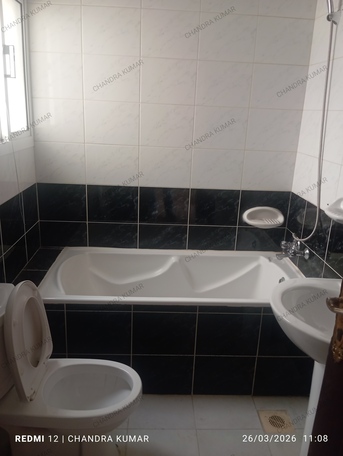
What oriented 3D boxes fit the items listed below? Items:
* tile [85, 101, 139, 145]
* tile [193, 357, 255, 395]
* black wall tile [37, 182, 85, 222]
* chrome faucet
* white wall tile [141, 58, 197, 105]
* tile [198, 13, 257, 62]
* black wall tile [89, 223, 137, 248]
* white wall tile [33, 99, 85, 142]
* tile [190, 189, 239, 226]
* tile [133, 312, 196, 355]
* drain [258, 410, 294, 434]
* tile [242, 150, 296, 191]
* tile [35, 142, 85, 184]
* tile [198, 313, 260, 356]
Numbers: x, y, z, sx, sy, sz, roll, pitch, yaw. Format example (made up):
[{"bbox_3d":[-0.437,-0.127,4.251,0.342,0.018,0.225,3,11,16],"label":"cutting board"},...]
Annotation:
[{"bbox_3d":[-0.358,-0.633,2.234,0.330,0.250,0.012,2,16,-3],"label":"tile"},{"bbox_3d":[0.284,0.791,1.979,0.330,0.244,0.010,2,16,-3],"label":"tile"},{"bbox_3d":[-0.697,-0.160,2.369,0.301,0.249,0.010,2,16,-3],"label":"black wall tile"},{"bbox_3d":[0.705,0.129,2.206,0.152,0.140,0.220,2,16,-3],"label":"chrome faucet"},{"bbox_3d":[-0.019,-0.871,2.196,0.331,0.252,0.010,2,17,-3],"label":"white wall tile"},{"bbox_3d":[0.325,-1.092,2.126,0.330,0.251,0.010,2,16,-3],"label":"tile"},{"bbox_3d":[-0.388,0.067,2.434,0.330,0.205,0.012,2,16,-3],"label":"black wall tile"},{"bbox_3d":[-0.682,-0.647,2.241,0.308,0.252,0.010,2,17,-3],"label":"white wall tile"},{"bbox_3d":[0.280,-0.133,2.405,0.330,0.250,0.012,2,16,-3],"label":"tile"},{"bbox_3d":[-0.036,0.547,1.903,0.330,0.249,0.010,2,16,-3],"label":"tile"},{"bbox_3d":[0.523,0.973,1.844,0.153,0.012,0.149,2,16,-3],"label":"drain"},{"bbox_3d":[0.625,-0.363,2.367,0.330,0.249,0.010,2,16,-3],"label":"tile"},{"bbox_3d":[-0.686,-0.401,2.299,0.301,0.249,0.010,2,16,-3],"label":"tile"},{"bbox_3d":[0.295,0.557,1.920,0.330,0.249,0.010,2,16,-3],"label":"tile"}]

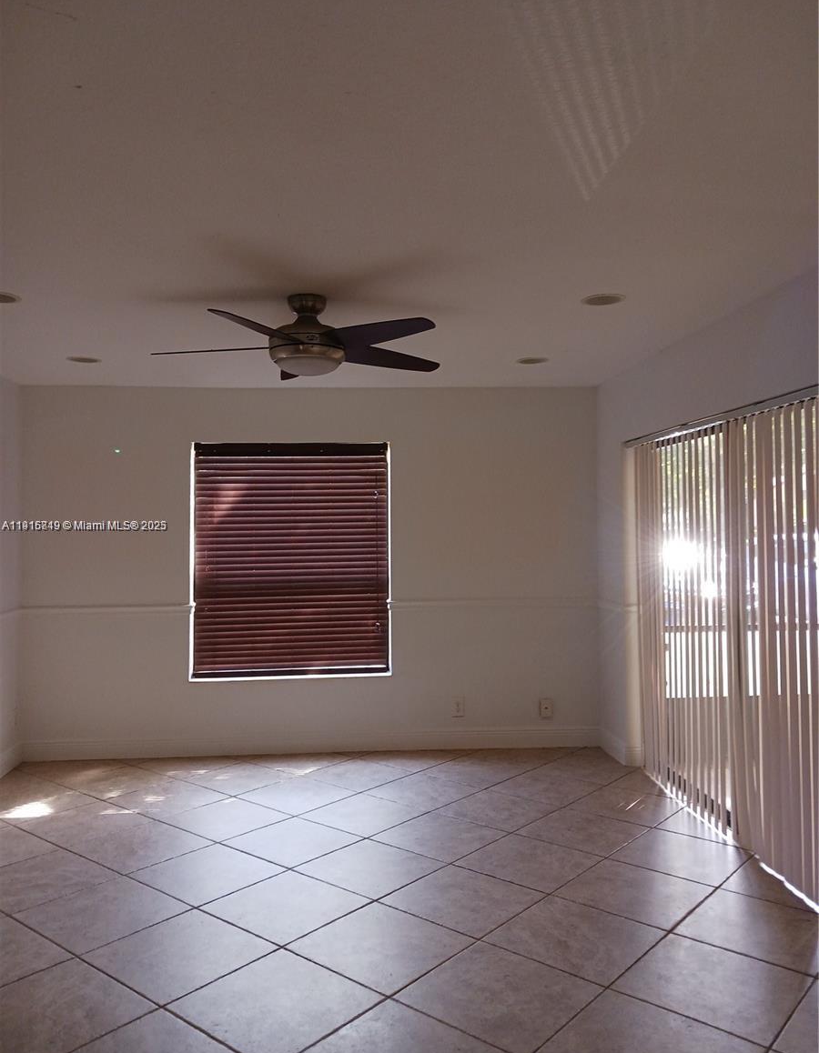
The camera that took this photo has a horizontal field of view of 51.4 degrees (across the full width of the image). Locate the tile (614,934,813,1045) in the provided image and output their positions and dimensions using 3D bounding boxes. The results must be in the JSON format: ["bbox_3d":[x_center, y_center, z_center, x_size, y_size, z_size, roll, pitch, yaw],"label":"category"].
[{"bbox_3d":[0.999,1.509,2.829,0.498,0.010,0.498,0,0,39],"label":"tile"}]

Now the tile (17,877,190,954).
[{"bbox_3d":[-1.195,1.509,3.319,0.500,0.010,0.500,-1,-1,40],"label":"tile"}]

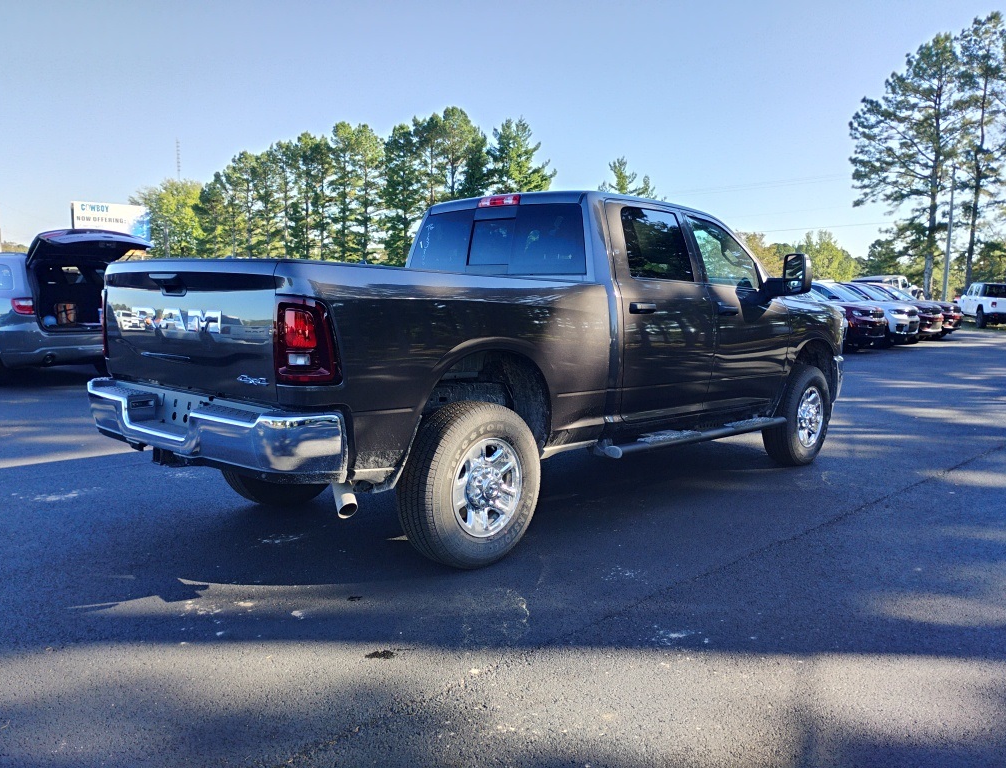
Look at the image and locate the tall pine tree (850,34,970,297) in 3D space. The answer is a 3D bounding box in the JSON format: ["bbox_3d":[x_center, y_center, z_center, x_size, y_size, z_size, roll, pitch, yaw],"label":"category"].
[{"bbox_3d":[23.311,-11.985,47.500,6.800,16.200,6.800,1,6,0],"label":"tall pine tree"}]

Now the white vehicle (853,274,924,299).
[{"bbox_3d":[17.548,-4.008,38.000,5.300,1.950,2.050,-3,7,-35],"label":"white vehicle"}]

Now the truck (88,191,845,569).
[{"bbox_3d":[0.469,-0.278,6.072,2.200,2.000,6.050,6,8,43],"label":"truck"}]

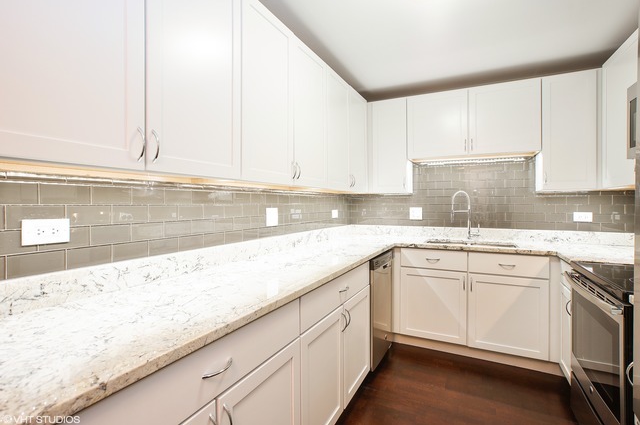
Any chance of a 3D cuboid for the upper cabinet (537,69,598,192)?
[{"bbox_3d":[2.014,-0.632,2.498,0.342,0.910,0.317,1,2,27],"label":"upper cabinet"}]

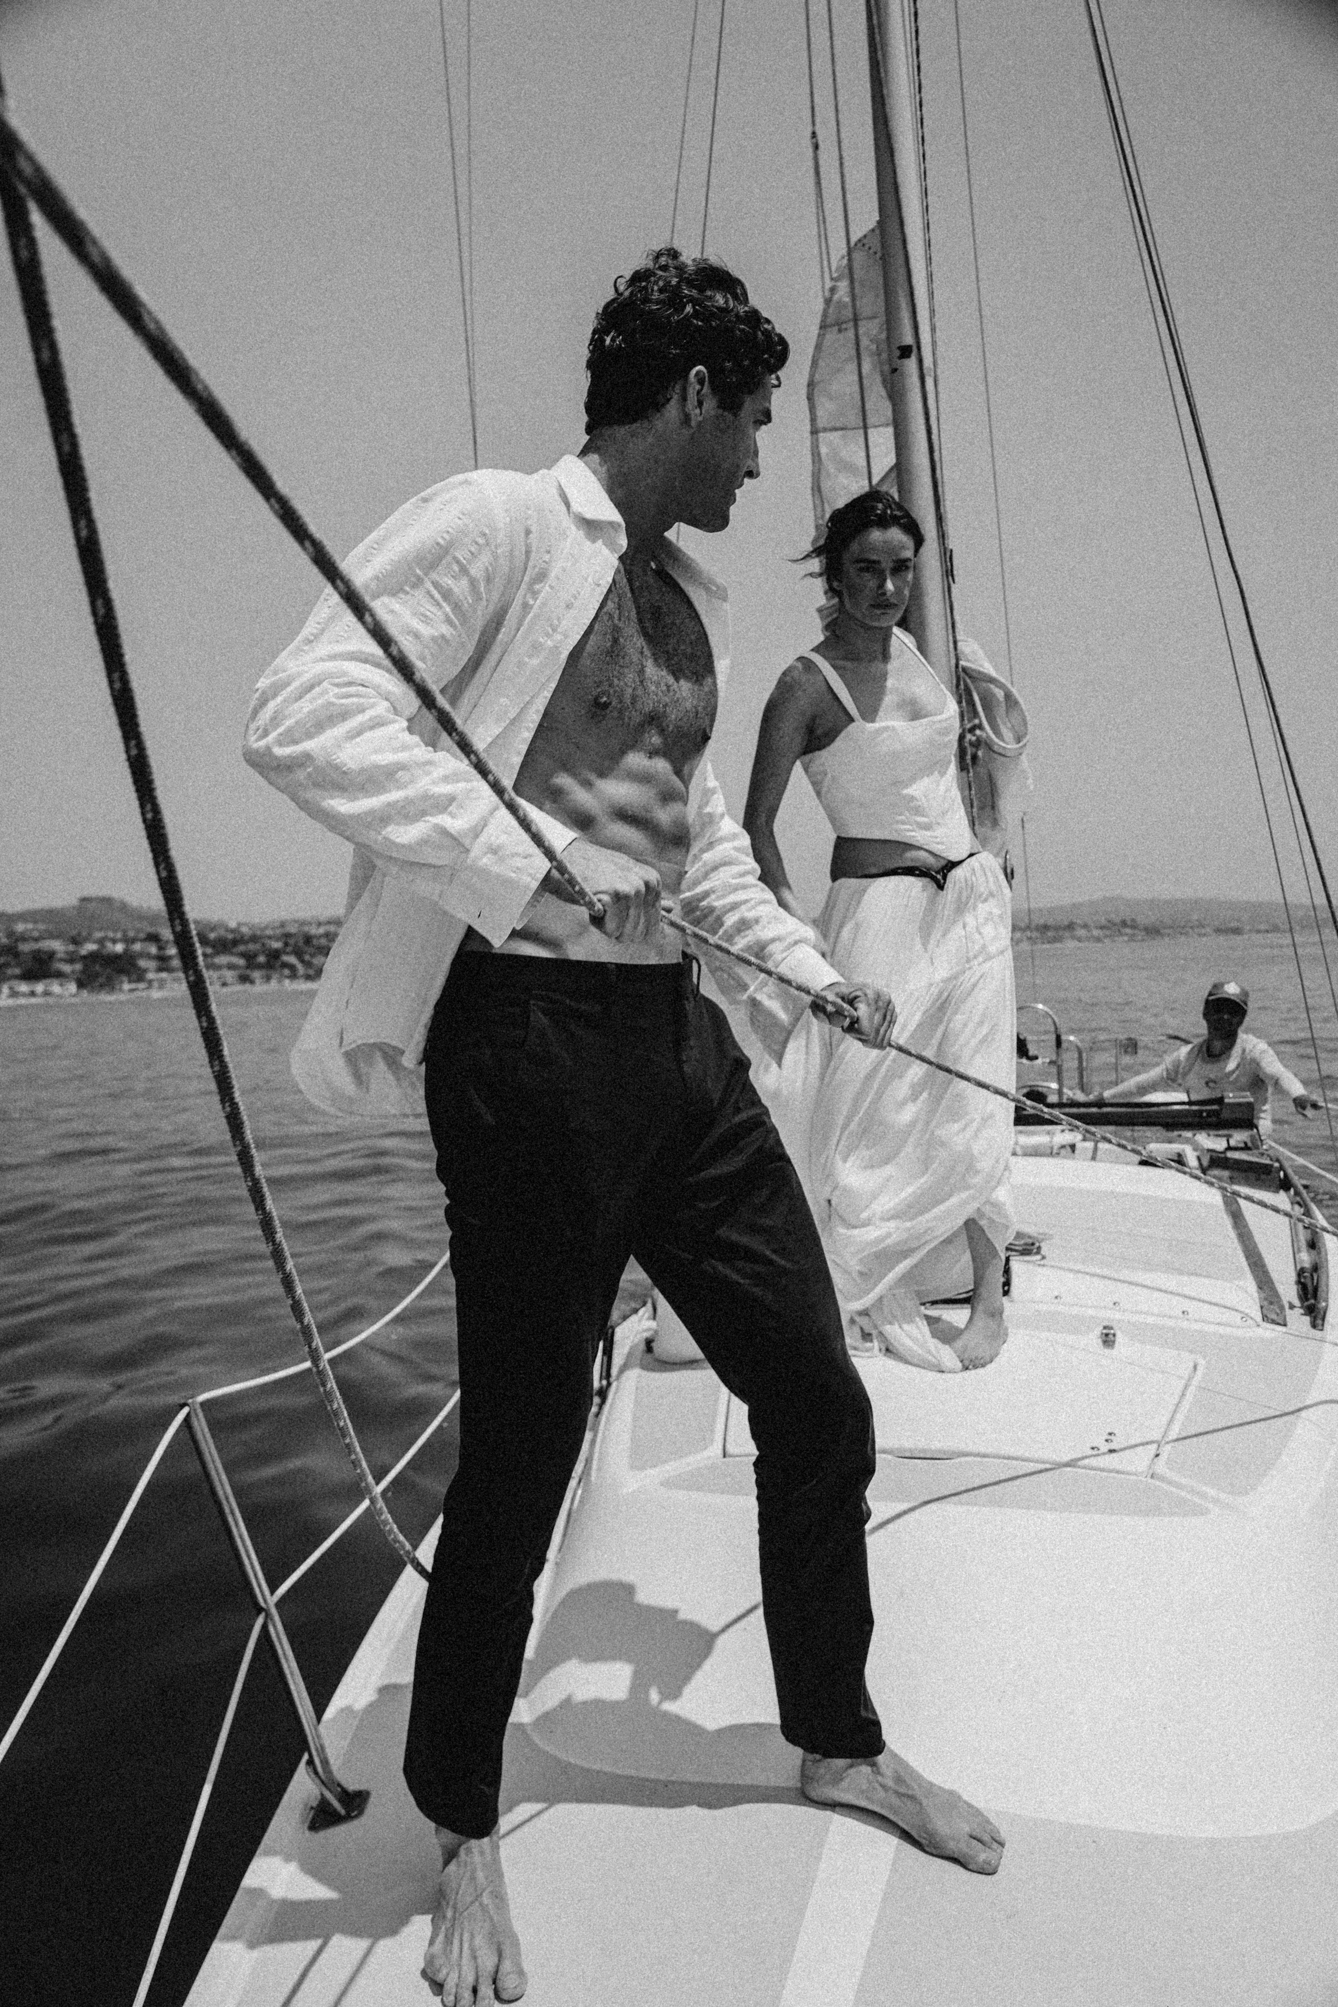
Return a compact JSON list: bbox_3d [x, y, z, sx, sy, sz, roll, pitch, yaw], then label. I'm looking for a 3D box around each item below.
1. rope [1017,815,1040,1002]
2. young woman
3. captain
[{"bbox_3d":[1.888,-0.509,7.000,0.030,0.960,0.030,-4,6,0],"label":"rope"},{"bbox_3d":[0.404,-0.143,2.570,0.520,1.680,0.460,-4,2,-24],"label":"young woman"},{"bbox_3d":[2.633,0.557,6.421,1.050,1.350,0.600,-2,2,24],"label":"captain"}]

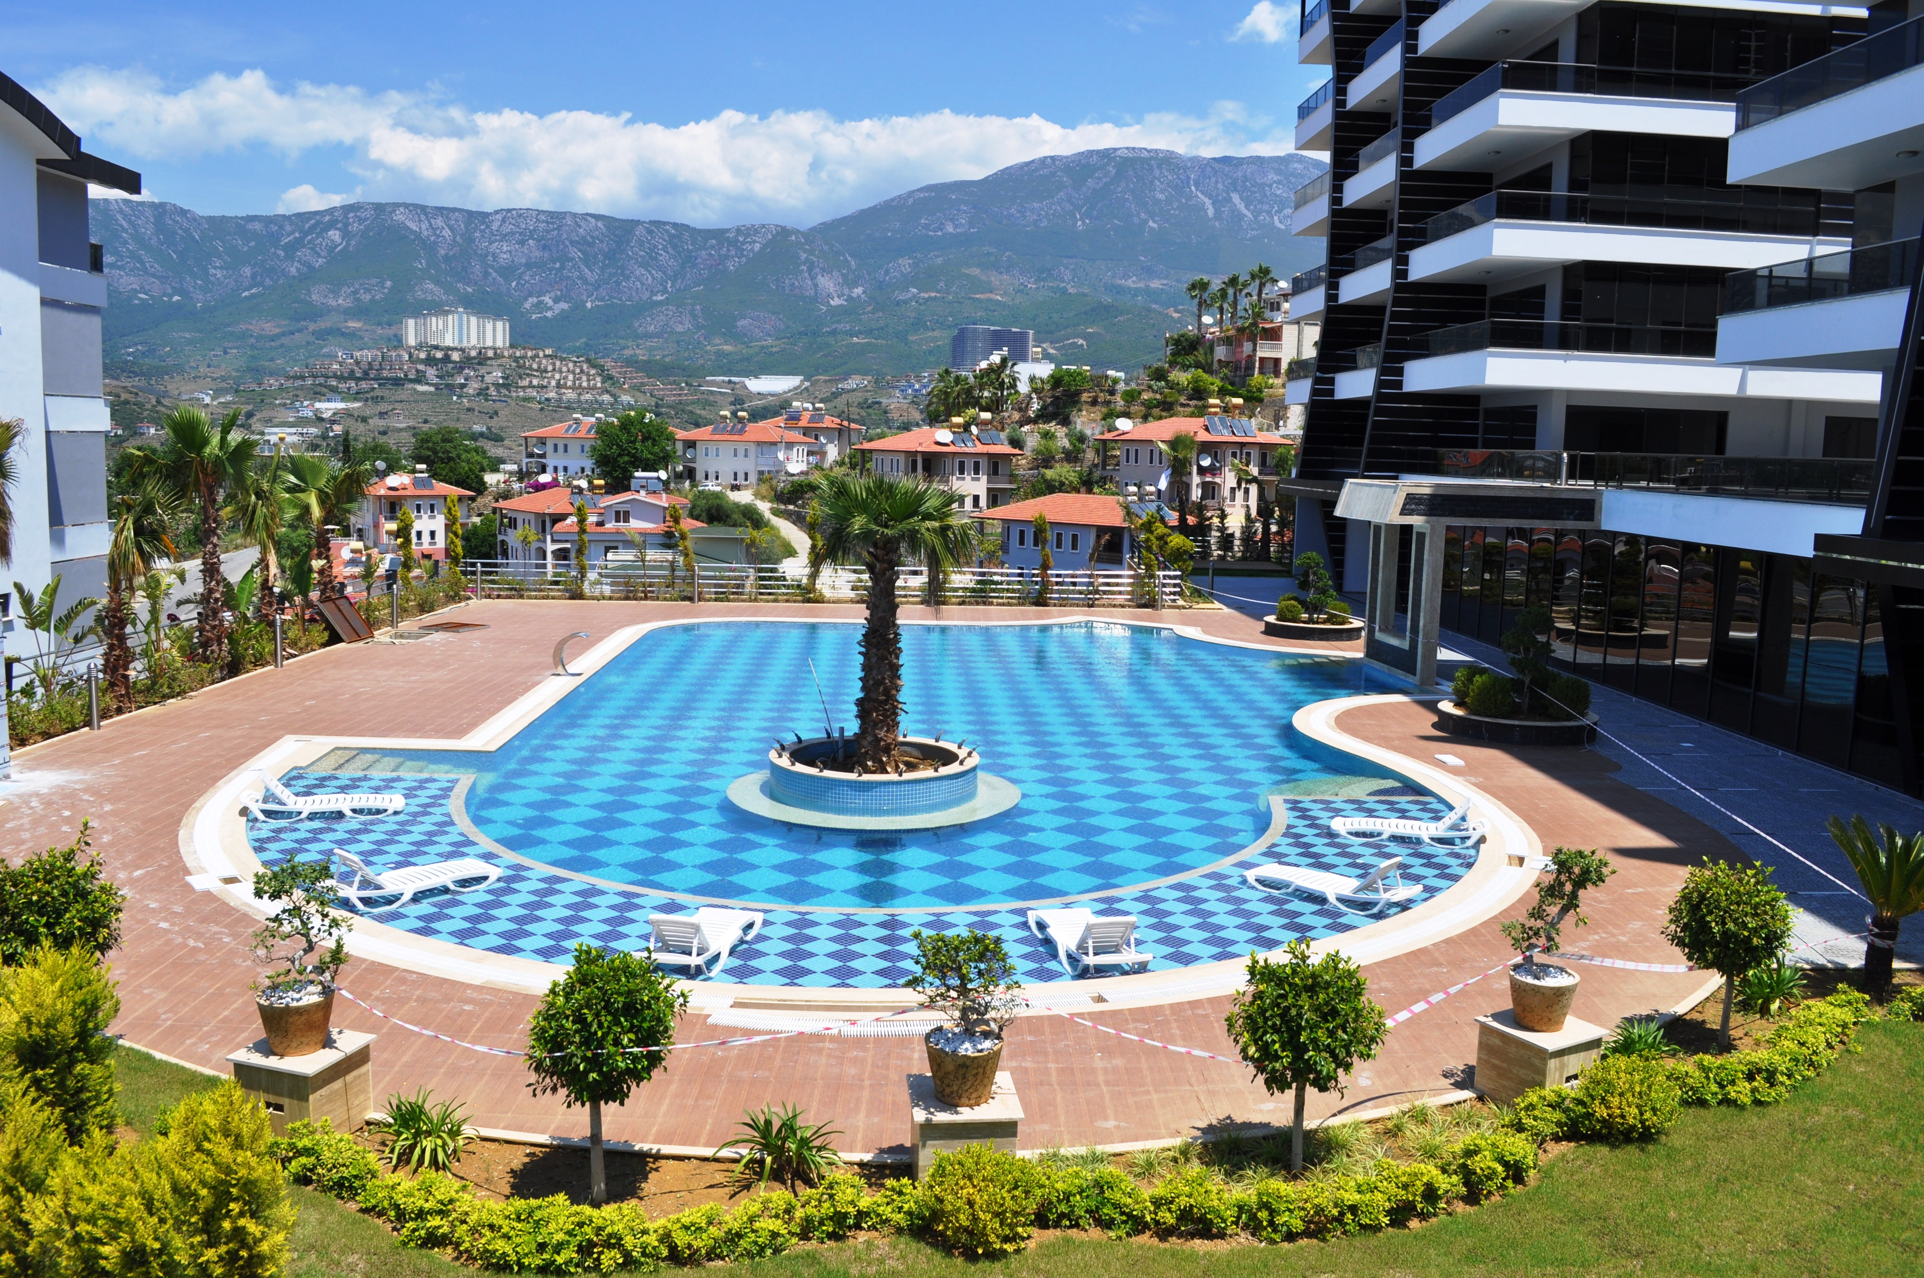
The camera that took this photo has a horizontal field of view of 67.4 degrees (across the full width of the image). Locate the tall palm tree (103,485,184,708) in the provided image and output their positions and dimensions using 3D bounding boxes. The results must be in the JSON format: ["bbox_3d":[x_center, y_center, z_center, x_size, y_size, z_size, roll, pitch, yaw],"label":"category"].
[{"bbox_3d":[-12.900,-0.579,22.783,1.200,3.560,1.200,-2,8,-29],"label":"tall palm tree"}]

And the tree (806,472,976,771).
[{"bbox_3d":[-0.937,-0.253,19.105,2.320,4.000,2.320,1,8,-3],"label":"tree"}]

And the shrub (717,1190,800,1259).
[{"bbox_3d":[-1.138,3.261,8.026,0.460,0.370,0.450,0,8,-14],"label":"shrub"}]

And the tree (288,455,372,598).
[{"bbox_3d":[-13.159,-1.843,29.977,1.829,3.882,1.829,-2,9,-24],"label":"tree"}]

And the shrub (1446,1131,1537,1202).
[{"bbox_3d":[3.302,3.277,8.990,0.507,0.370,0.507,4,8,22],"label":"shrub"}]

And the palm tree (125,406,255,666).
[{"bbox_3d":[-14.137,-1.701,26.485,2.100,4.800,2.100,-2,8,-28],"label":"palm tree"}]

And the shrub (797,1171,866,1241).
[{"bbox_3d":[-0.752,3.243,8.236,0.420,0.370,0.420,0,8,-14],"label":"shrub"}]

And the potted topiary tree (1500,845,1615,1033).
[{"bbox_3d":[4.223,2.132,10.273,0.750,1.260,0.650,5,8,23],"label":"potted topiary tree"}]

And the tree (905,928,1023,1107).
[{"bbox_3d":[0.007,2.323,8.858,0.710,1.010,0.620,2,7,0],"label":"tree"}]

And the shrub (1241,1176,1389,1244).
[{"bbox_3d":[2.045,3.314,8.361,0.880,0.360,0.450,0,8,-15],"label":"shrub"}]

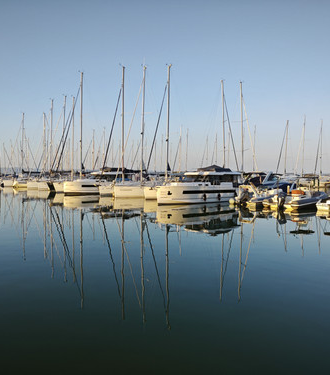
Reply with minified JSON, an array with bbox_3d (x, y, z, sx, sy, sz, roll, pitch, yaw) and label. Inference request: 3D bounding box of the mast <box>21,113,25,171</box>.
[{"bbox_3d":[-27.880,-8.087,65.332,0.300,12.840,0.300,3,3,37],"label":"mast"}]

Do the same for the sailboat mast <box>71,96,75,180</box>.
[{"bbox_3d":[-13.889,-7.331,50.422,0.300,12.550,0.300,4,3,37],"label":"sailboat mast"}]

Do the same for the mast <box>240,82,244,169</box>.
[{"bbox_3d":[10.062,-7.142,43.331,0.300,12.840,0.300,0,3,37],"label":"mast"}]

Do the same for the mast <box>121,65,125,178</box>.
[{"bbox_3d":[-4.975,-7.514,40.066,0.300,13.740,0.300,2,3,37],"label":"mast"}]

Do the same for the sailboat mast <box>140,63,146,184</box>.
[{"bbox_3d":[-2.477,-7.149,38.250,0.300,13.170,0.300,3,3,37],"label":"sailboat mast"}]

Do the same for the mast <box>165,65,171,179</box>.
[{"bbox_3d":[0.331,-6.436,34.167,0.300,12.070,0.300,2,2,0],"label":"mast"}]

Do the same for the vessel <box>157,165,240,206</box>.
[{"bbox_3d":[2.829,-0.298,29.716,9.400,3.350,3.400,-2,3,-43],"label":"vessel"}]

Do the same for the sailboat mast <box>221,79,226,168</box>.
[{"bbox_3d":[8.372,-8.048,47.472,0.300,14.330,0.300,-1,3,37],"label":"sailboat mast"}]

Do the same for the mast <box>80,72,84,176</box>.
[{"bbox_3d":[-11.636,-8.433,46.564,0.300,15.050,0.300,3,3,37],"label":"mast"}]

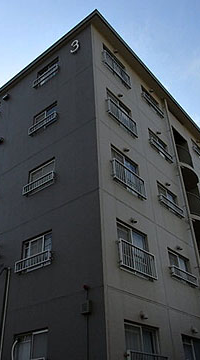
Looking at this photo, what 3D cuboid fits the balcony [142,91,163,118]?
[{"bbox_3d":[2.544,-3.452,16.285,0.151,0.361,1.853,-26,-40,30],"label":"balcony"}]

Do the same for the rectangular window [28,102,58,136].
[{"bbox_3d":[-2.097,-2.312,13.133,1.420,1.060,0.200,-26,-41,30],"label":"rectangular window"}]

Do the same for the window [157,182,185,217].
[{"bbox_3d":[2.686,0.759,13.333,0.176,0.999,1.607,-26,-41,30],"label":"window"}]

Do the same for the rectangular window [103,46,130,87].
[{"bbox_3d":[0.678,-4.506,14.280,0.200,0.680,1.740,-26,-40,31],"label":"rectangular window"}]

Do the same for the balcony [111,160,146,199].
[{"bbox_3d":[0.980,0.005,11.318,0.151,0.717,1.774,-26,-40,30],"label":"balcony"}]

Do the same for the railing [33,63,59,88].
[{"bbox_3d":[-2.260,-4.319,14.528,1.458,0.378,0.135,-26,-41,30],"label":"railing"}]

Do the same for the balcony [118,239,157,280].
[{"bbox_3d":[1.081,2.284,9.783,0.151,0.756,1.794,-26,-40,30],"label":"balcony"}]

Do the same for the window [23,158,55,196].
[{"bbox_3d":[-2.046,-0.086,11.838,1.404,1.019,0.219,-26,-40,30],"label":"window"}]

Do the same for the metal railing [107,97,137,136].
[{"bbox_3d":[0.829,-2.203,12.648,0.135,0.743,1.607,-26,-41,30],"label":"metal railing"}]

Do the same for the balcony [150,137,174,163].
[{"bbox_3d":[2.579,-1.204,14.733,0.200,0.300,1.760,-26,-40,31],"label":"balcony"}]

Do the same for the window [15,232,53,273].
[{"bbox_3d":[-1.977,2.167,10.562,1.520,1.010,0.260,-26,-40,31],"label":"window"}]

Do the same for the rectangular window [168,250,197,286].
[{"bbox_3d":[2.786,2.977,11.753,0.200,0.990,1.640,-26,-41,30],"label":"rectangular window"}]

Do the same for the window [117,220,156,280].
[{"bbox_3d":[1.040,2.009,9.992,0.219,1.448,1.716,-26,-40,30],"label":"window"}]

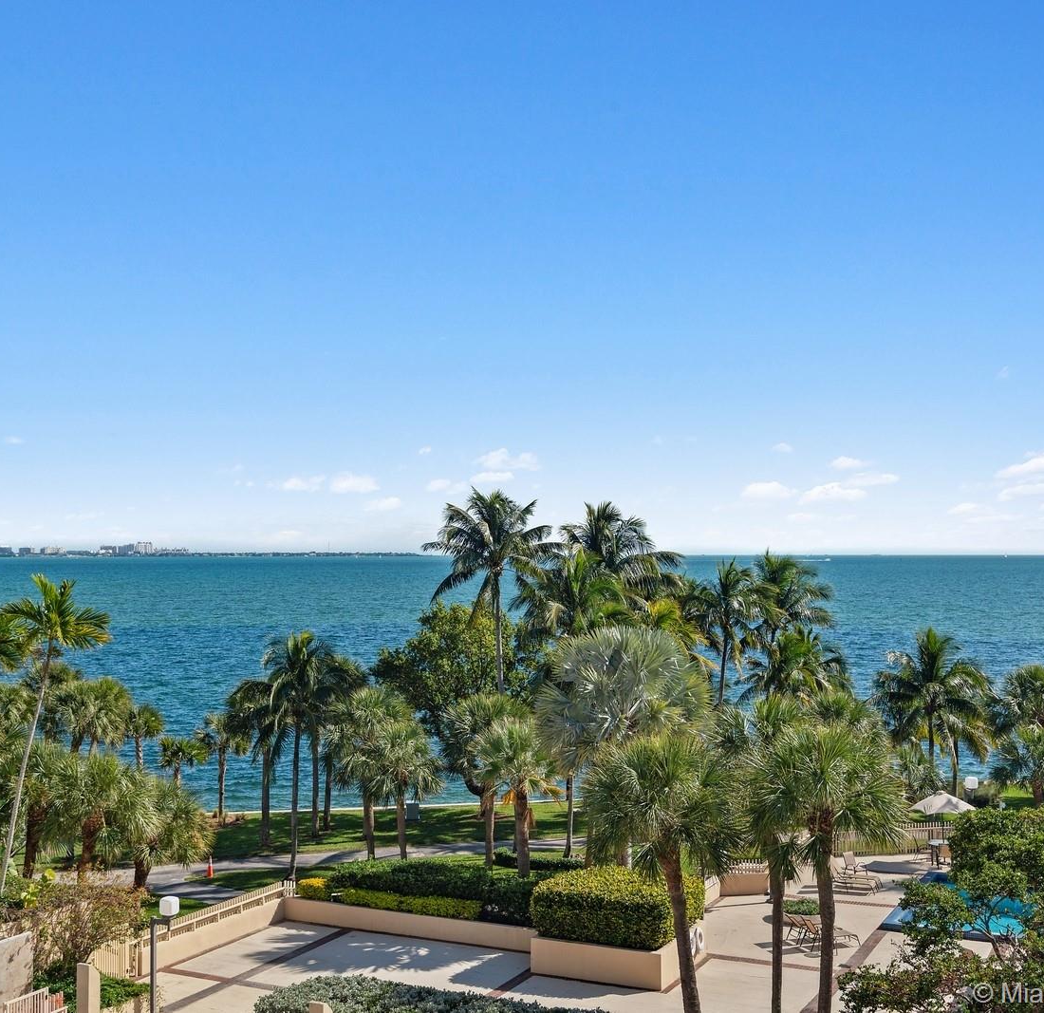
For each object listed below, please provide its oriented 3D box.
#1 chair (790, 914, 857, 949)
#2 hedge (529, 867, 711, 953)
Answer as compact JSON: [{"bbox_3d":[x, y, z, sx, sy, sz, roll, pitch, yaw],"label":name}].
[{"bbox_3d":[8.769,12.240,42.771,1.830,0.900,0.660,1,-2,-22],"label":"chair"},{"bbox_3d":[2.854,11.361,41.747,3.750,1.250,3.900,-1,-2,26],"label":"hedge"}]

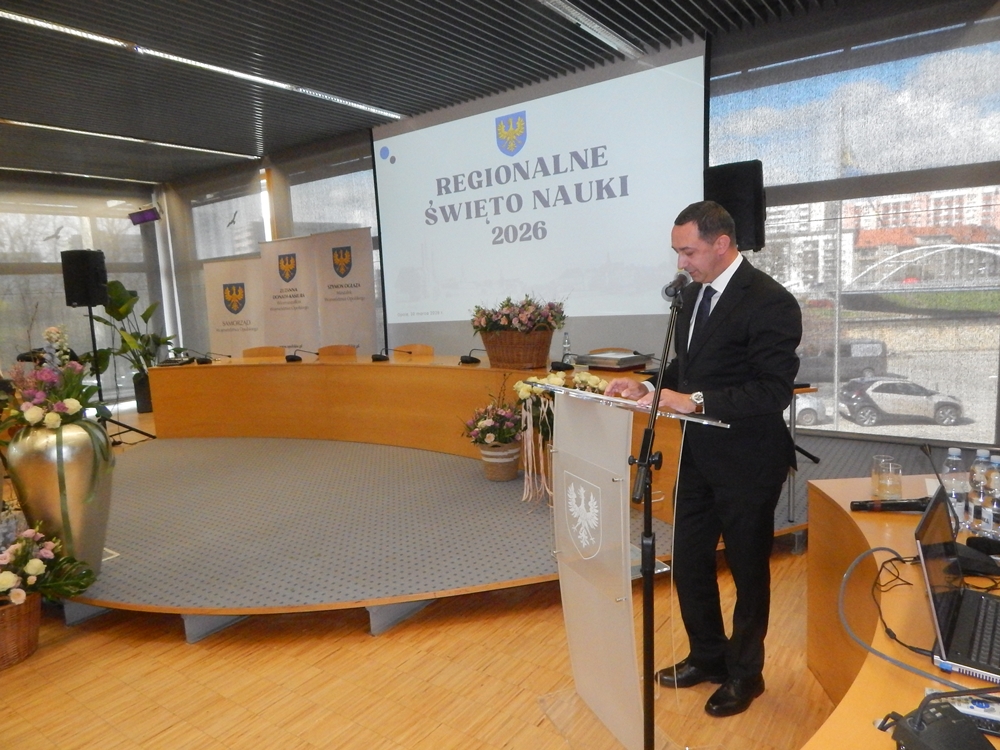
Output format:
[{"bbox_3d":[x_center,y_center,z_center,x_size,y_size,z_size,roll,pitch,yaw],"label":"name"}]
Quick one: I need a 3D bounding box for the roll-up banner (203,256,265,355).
[{"bbox_3d":[-3.366,-0.469,8.632,0.880,2.012,0.200,0,8,20],"label":"roll-up banner"}]

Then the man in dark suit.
[{"bbox_3d":[0.723,0.302,2.297,0.640,1.770,0.560,-5,8,-19],"label":"man in dark suit"}]

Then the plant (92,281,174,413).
[{"bbox_3d":[-5.103,-0.385,9.236,1.050,1.804,0.950,-7,9,-28],"label":"plant"}]

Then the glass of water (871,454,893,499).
[{"bbox_3d":[1.326,0.354,2.299,0.078,0.131,0.078,2,9,30],"label":"glass of water"}]

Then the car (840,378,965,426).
[{"bbox_3d":[14.200,0.870,23.600,3.700,1.510,1.740,-1,8,10],"label":"car"}]

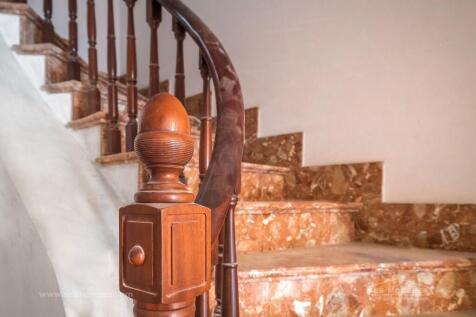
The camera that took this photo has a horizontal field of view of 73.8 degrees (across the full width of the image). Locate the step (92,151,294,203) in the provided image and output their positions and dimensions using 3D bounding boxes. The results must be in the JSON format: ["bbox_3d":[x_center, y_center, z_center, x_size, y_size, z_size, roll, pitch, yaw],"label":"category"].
[{"bbox_3d":[-0.155,0.098,1.470,0.820,0.170,0.330,4,-6,-44],"label":"step"}]

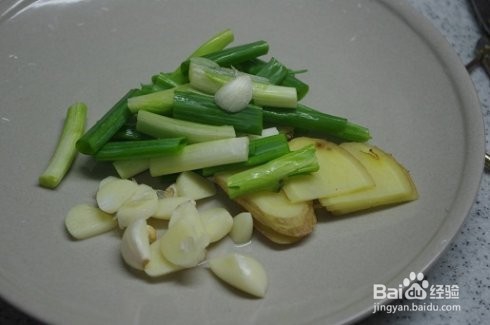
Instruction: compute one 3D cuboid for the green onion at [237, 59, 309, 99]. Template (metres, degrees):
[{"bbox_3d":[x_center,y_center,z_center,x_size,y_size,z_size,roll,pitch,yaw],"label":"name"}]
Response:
[{"bbox_3d":[0.014,-0.045,0.461,0.040,0.009,0.011,22,55,21],"label":"green onion"}]

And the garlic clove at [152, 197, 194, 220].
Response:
[{"bbox_3d":[-0.033,0.021,0.410,0.021,0.009,0.012,-14,50,-7],"label":"garlic clove"}]

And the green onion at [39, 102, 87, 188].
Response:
[{"bbox_3d":[-0.082,-0.009,0.401,0.011,0.009,0.048,6,49,6],"label":"green onion"}]

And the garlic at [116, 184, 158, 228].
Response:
[{"bbox_3d":[-0.050,0.021,0.409,0.020,0.012,0.015,-34,54,-11],"label":"garlic"}]

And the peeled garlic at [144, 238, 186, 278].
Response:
[{"bbox_3d":[-0.032,0.039,0.358,0.018,0.006,0.013,-33,56,-25],"label":"peeled garlic"}]

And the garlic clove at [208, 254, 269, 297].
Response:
[{"bbox_3d":[-0.003,0.051,0.389,0.027,0.012,0.014,28,53,17],"label":"garlic clove"}]

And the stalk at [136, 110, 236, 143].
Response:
[{"bbox_3d":[-0.026,-0.016,0.391,0.044,0.009,0.011,6,49,3],"label":"stalk"}]

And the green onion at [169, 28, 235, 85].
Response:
[{"bbox_3d":[-0.021,-0.052,0.427,0.008,0.008,0.040,35,62,28],"label":"green onion"}]

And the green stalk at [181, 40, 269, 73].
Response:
[{"bbox_3d":[-0.011,-0.057,0.469,0.047,0.007,0.007,-15,52,-16],"label":"green stalk"}]

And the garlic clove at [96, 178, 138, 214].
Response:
[{"bbox_3d":[-0.059,0.015,0.409,0.019,0.009,0.016,-27,56,-20],"label":"garlic clove"}]

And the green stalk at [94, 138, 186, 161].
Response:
[{"bbox_3d":[-0.050,-0.006,0.422,0.043,0.008,0.009,-4,49,-2],"label":"green stalk"}]

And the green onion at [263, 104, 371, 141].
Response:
[{"bbox_3d":[0.034,-0.020,0.438,0.058,0.009,0.010,11,51,8],"label":"green onion"}]

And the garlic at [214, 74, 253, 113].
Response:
[{"bbox_3d":[-0.005,-0.034,0.427,0.014,0.011,0.024,32,55,22],"label":"garlic"}]

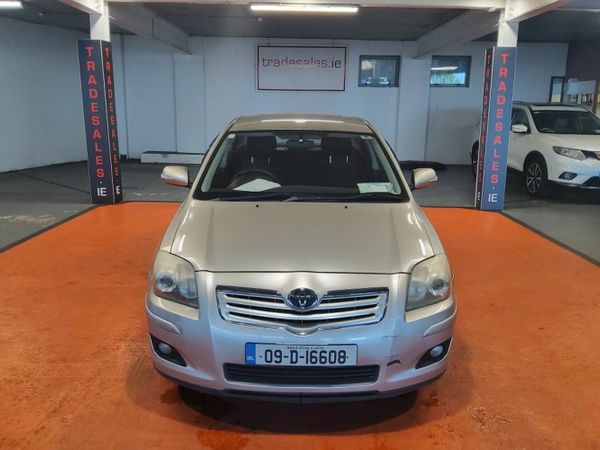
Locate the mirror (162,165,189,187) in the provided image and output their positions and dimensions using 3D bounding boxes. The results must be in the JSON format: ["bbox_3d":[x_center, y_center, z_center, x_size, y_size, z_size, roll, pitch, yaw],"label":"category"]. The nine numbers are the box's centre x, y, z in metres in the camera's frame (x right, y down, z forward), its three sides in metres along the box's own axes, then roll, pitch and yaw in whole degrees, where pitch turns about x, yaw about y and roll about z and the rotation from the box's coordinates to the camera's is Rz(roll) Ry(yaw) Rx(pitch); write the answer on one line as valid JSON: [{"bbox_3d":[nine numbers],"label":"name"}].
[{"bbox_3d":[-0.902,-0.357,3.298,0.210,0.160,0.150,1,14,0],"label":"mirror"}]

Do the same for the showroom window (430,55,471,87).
[{"bbox_3d":[4.279,-4.346,12.759,1.114,0.836,0.120,1,14,0],"label":"showroom window"}]

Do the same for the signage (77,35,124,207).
[{"bbox_3d":[-3.174,-1.584,7.211,0.375,2.490,0.330,1,14,0],"label":"signage"}]

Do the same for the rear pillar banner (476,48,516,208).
[{"bbox_3d":[3.070,-1.478,7.128,0.365,2.470,0.330,1,14,0],"label":"rear pillar banner"}]

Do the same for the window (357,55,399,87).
[{"bbox_3d":[2.266,-4.347,12.764,1.151,0.834,0.120,1,14,0],"label":"window"}]

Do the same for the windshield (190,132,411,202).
[{"bbox_3d":[0.010,-0.458,3.332,1.470,0.140,0.840,1,45,0],"label":"windshield"}]

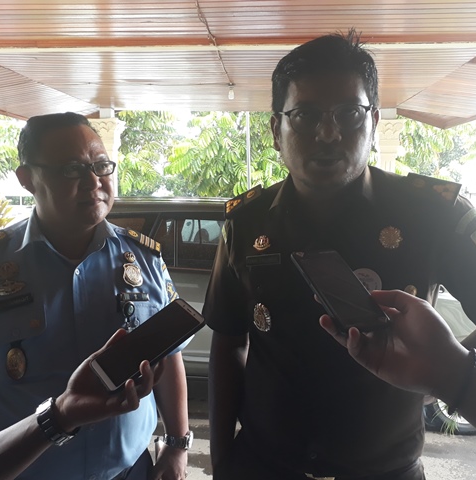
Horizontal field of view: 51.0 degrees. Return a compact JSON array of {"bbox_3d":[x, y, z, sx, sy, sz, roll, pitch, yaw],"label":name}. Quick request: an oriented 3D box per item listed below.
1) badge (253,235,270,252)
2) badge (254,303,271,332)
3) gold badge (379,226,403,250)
[{"bbox_3d":[0.040,0.006,0.840,0.032,0.025,0.008,-3,-13,30],"label":"badge"},{"bbox_3d":[0.040,0.131,0.840,0.036,0.049,0.008,-11,-11,36],"label":"badge"},{"bbox_3d":[0.241,-0.002,0.790,0.037,0.037,0.008,0,-12,17],"label":"gold badge"}]

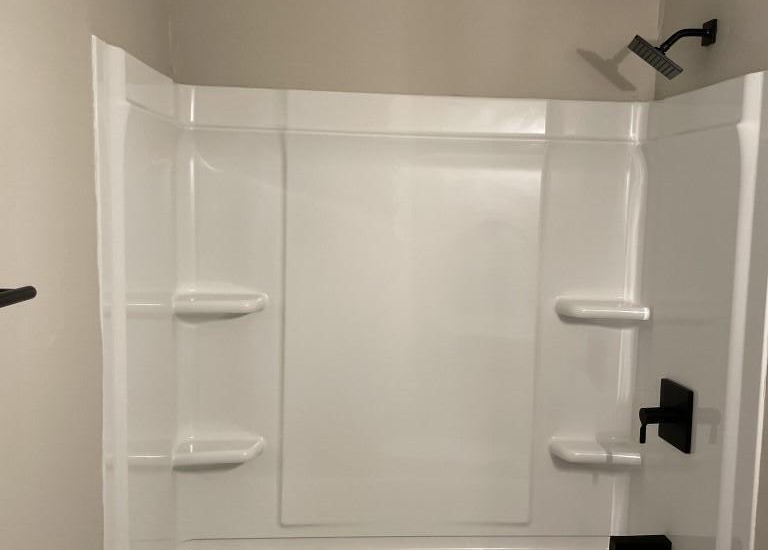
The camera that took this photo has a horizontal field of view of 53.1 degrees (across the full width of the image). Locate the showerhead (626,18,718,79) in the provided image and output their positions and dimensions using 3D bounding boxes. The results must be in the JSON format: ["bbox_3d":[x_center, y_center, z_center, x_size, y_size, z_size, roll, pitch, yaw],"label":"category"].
[{"bbox_3d":[0.767,-0.606,2.068,0.225,0.147,0.145,1,6,-4],"label":"showerhead"}]

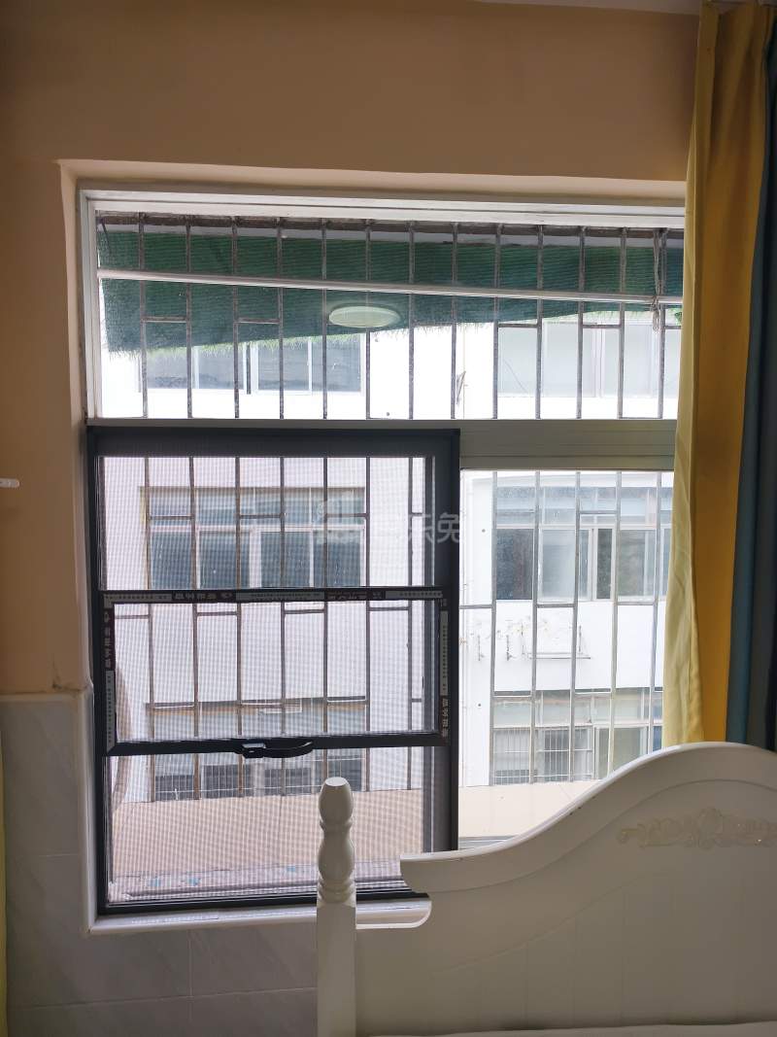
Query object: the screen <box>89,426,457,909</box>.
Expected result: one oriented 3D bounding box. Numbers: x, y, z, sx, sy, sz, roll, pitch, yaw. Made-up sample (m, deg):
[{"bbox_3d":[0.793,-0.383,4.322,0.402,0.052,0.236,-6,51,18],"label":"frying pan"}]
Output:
[{"bbox_3d":[-0.227,0.316,1.460,0.755,1.005,0.040,0,3,-6],"label":"screen"}]

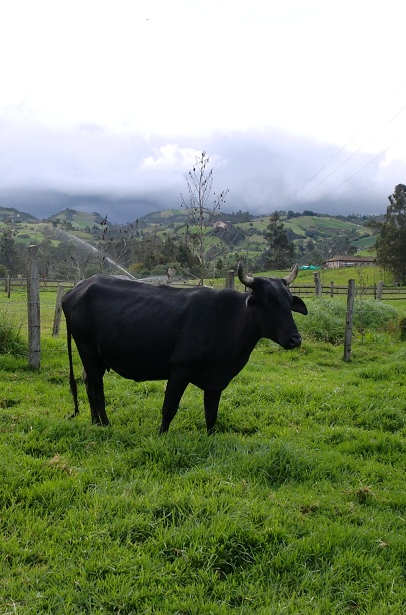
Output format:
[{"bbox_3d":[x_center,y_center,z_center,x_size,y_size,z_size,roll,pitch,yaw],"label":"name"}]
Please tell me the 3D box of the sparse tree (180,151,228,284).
[{"bbox_3d":[0.022,-3.495,36.000,2.100,6.643,2.000,0,3,0],"label":"sparse tree"}]

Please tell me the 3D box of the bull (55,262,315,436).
[{"bbox_3d":[-0.240,0.378,7.427,2.200,1.540,0.680,2,3,29],"label":"bull"}]

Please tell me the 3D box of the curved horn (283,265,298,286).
[{"bbox_3d":[0.740,-0.268,7.050,0.120,0.190,0.090,-3,4,-45],"label":"curved horn"}]

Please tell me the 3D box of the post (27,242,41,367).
[{"bbox_3d":[-2.477,-0.004,12.200,0.165,1.817,0.165,0,3,0],"label":"post"}]

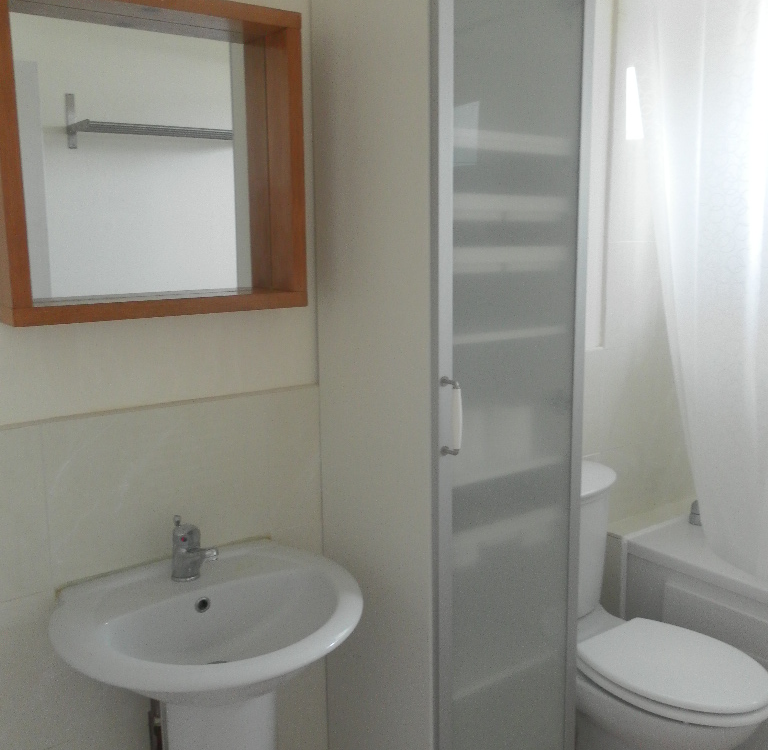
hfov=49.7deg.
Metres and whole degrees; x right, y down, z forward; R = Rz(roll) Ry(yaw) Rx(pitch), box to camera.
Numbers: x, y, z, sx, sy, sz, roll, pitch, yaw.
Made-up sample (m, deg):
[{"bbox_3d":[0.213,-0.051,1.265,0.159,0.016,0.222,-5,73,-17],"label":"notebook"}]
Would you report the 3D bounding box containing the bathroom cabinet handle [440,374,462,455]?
[{"bbox_3d":[0.122,0.078,1.474,0.020,0.146,0.042,-8,12,-37],"label":"bathroom cabinet handle"}]

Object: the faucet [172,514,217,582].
[{"bbox_3d":[-0.348,0.328,1.530,0.054,0.122,0.139,-8,12,-39],"label":"faucet"}]

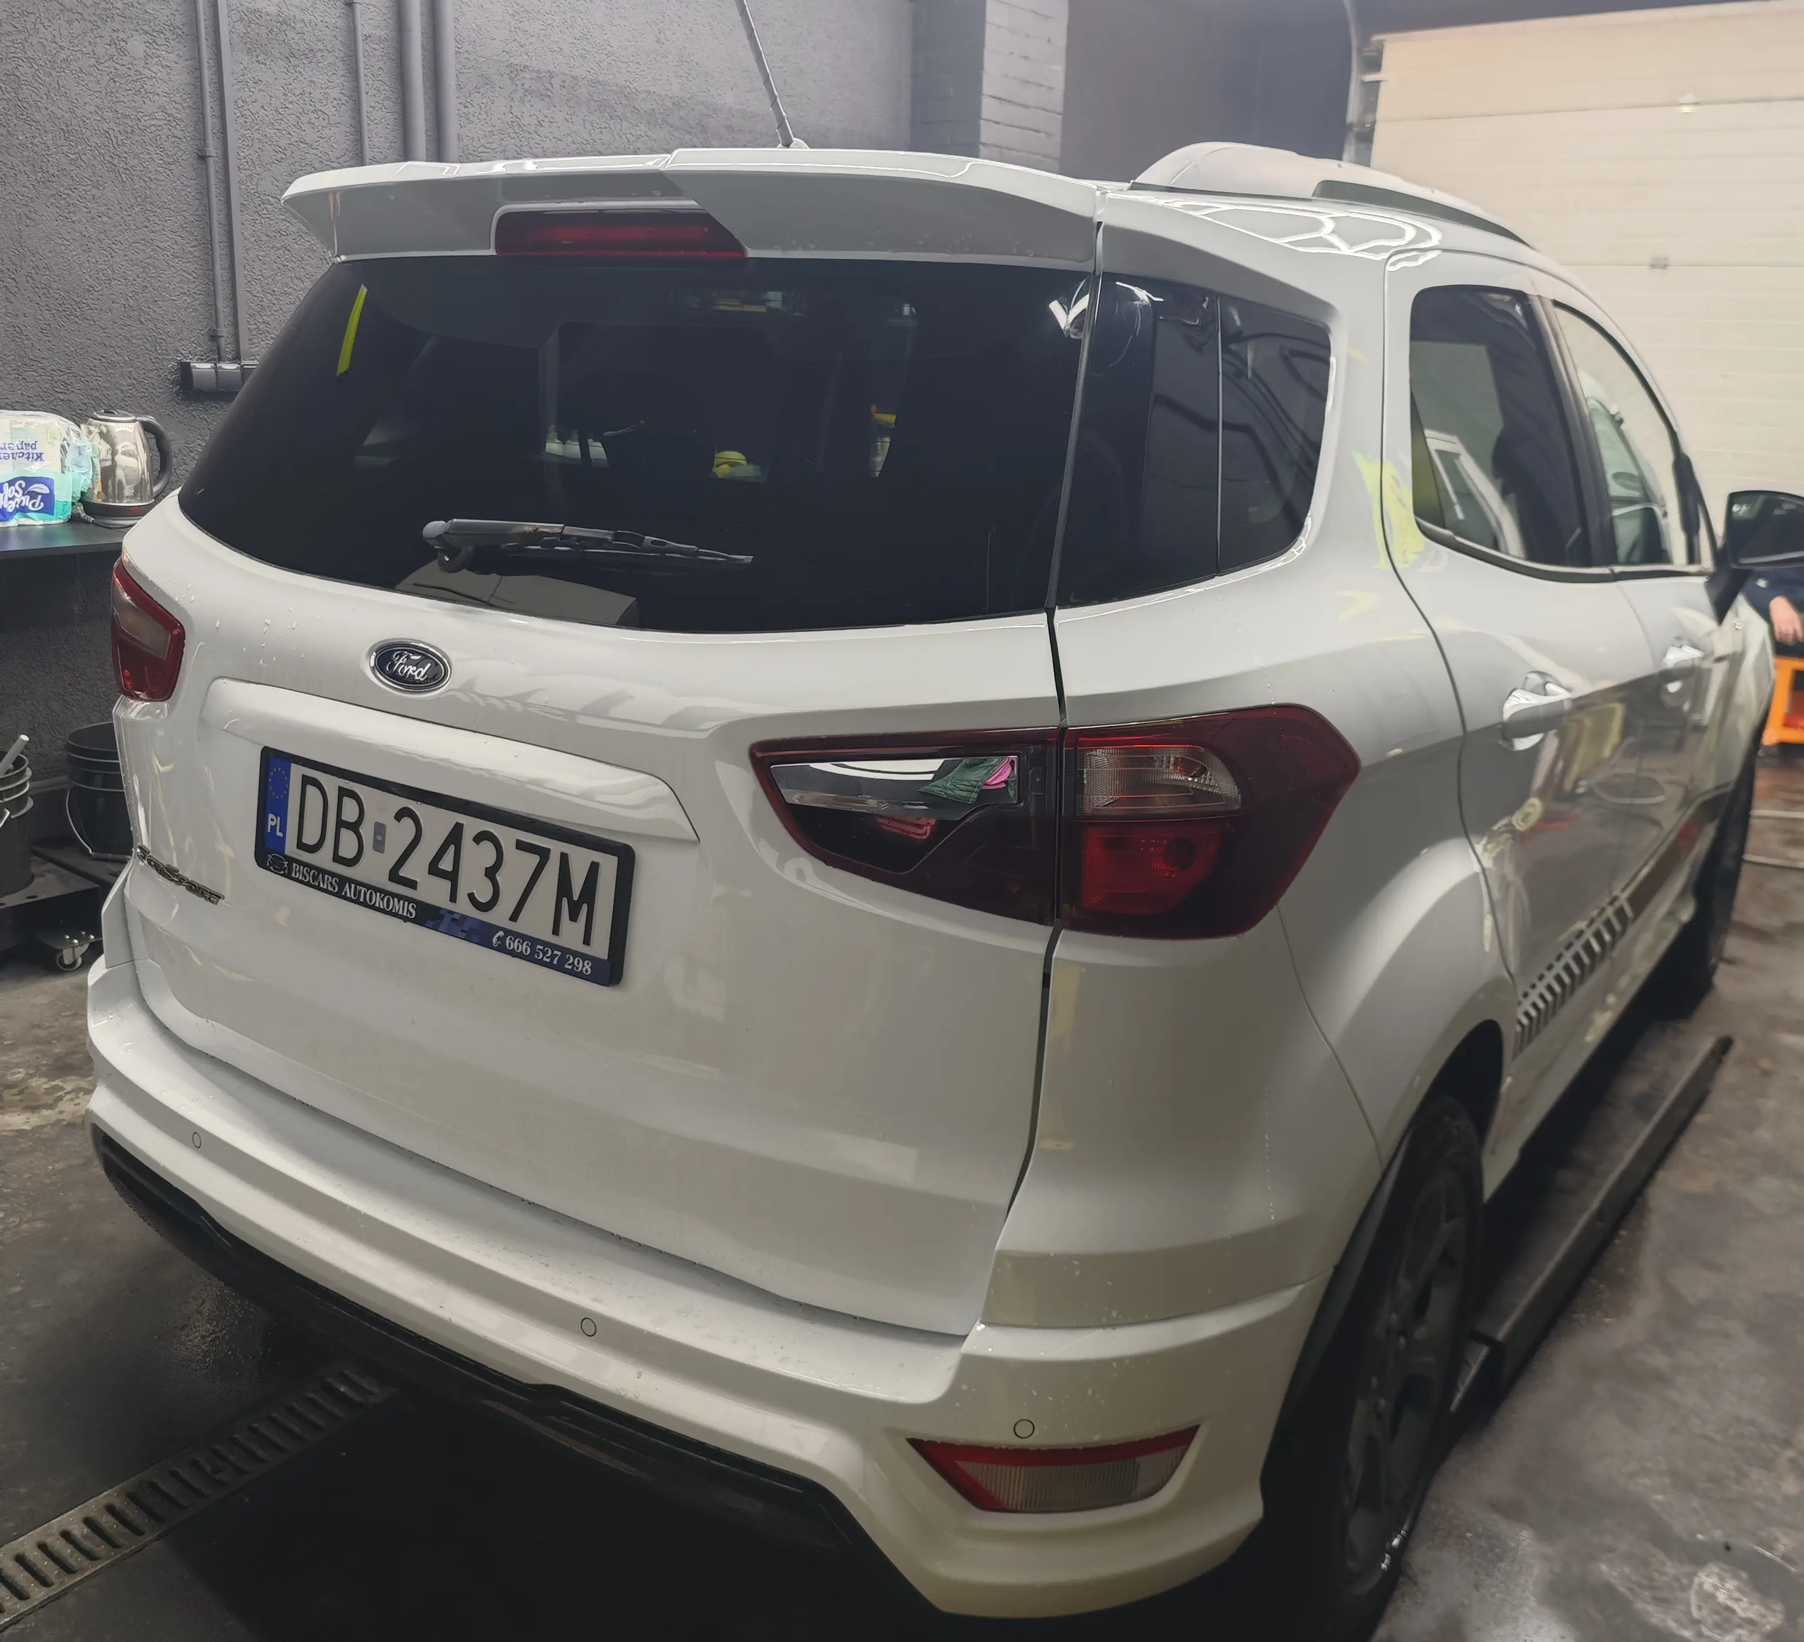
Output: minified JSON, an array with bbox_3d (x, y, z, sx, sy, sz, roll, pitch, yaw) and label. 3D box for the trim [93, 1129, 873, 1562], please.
[{"bbox_3d":[-0.513,0.510,1.661,1.220,0.130,0.130,13,19,32],"label":"trim"}]

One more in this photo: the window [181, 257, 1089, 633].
[{"bbox_3d":[-0.350,-0.380,1.606,1.190,0.410,0.090,13,-15,32],"label":"window"}]

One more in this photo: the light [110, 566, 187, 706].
[{"bbox_3d":[-0.896,-0.247,1.955,0.112,0.195,0.493,-9,19,-32],"label":"light"}]

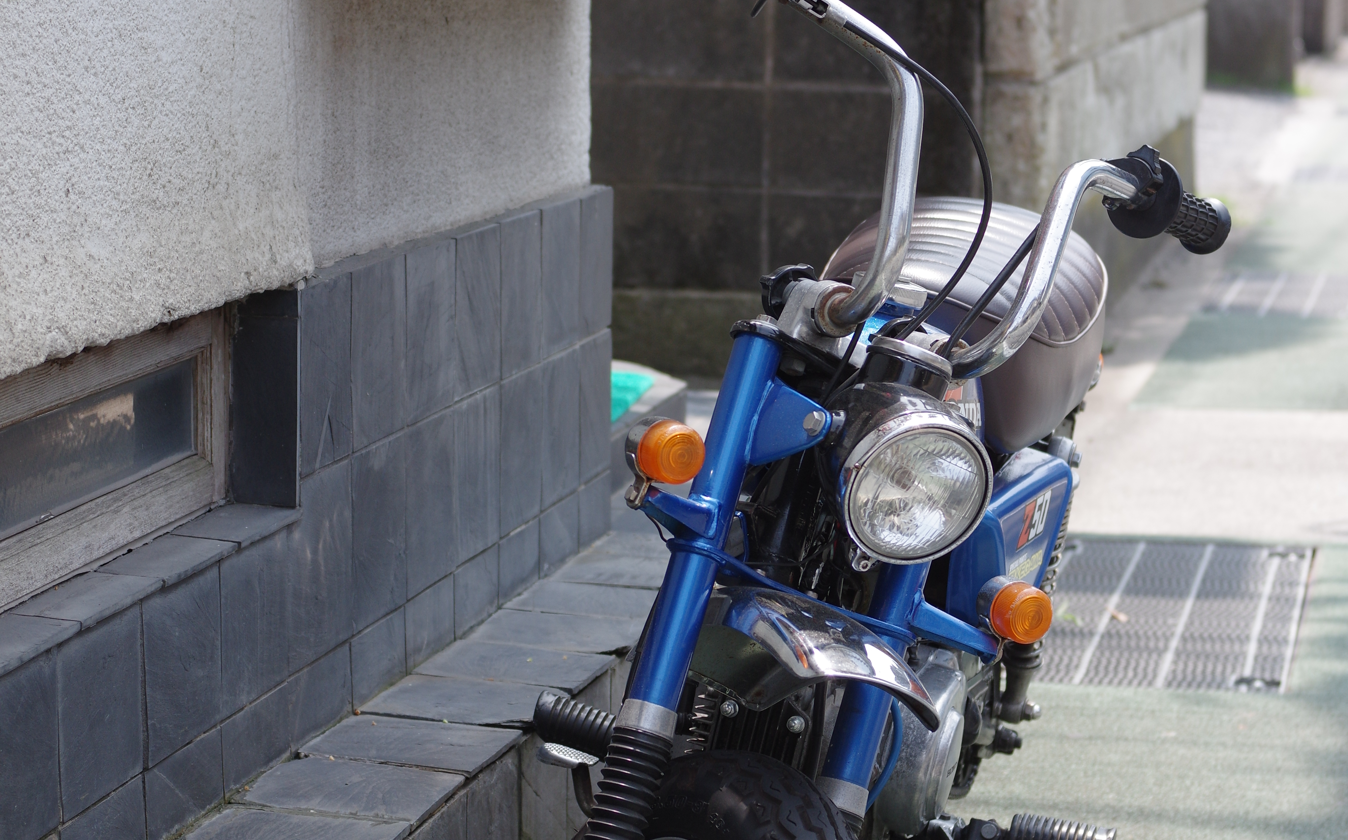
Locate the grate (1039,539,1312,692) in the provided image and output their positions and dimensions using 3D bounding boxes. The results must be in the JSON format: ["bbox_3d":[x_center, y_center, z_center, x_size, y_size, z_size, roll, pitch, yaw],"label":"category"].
[{"bbox_3d":[0.656,0.271,4.666,0.405,0.030,0.990,2,9,13],"label":"grate"}]

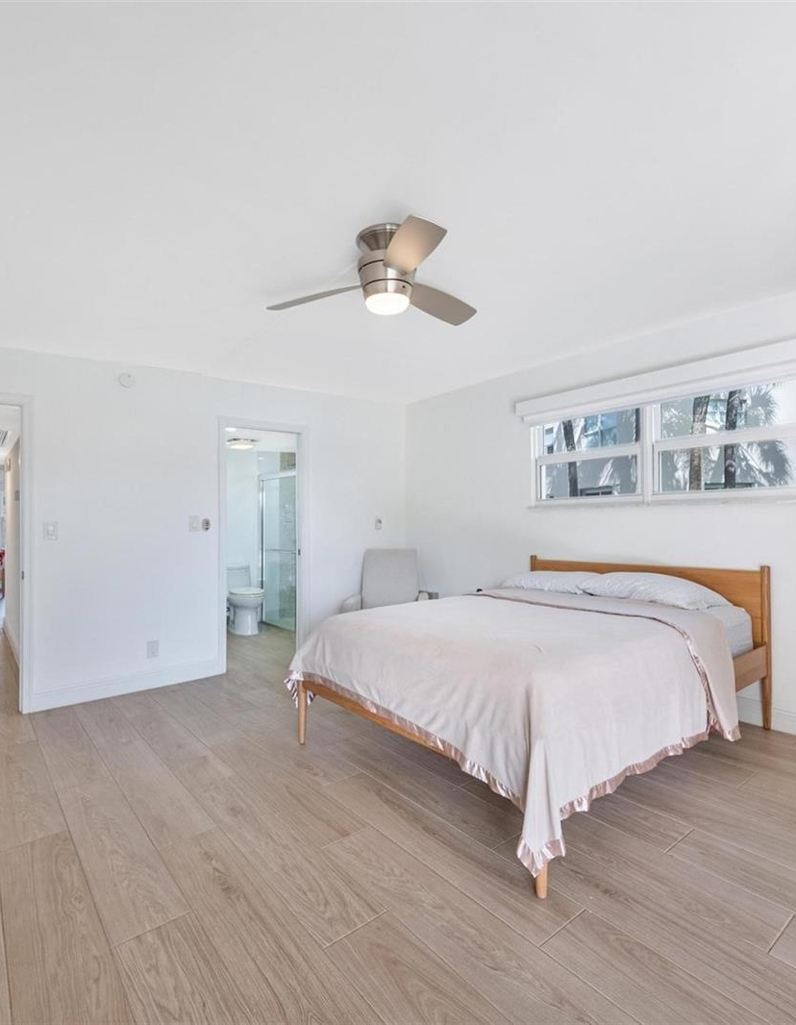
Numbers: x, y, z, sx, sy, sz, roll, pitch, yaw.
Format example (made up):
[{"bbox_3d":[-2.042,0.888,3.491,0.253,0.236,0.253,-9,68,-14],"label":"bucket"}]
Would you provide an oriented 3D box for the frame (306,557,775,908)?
[{"bbox_3d":[0.784,0.801,2.910,2.170,0.950,1.670,0,-2,-38],"label":"frame"}]

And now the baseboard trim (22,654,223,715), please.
[{"bbox_3d":[-1.945,1.257,3.798,1.310,0.140,0.018,0,-2,-40],"label":"baseboard trim"}]

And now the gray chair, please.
[{"bbox_3d":[-0.075,0.835,4.643,0.780,0.980,0.820,-1,-1,5],"label":"gray chair"}]

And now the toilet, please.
[{"bbox_3d":[-1.790,0.998,5.895,0.420,0.750,0.700,0,-2,-40],"label":"toilet"}]

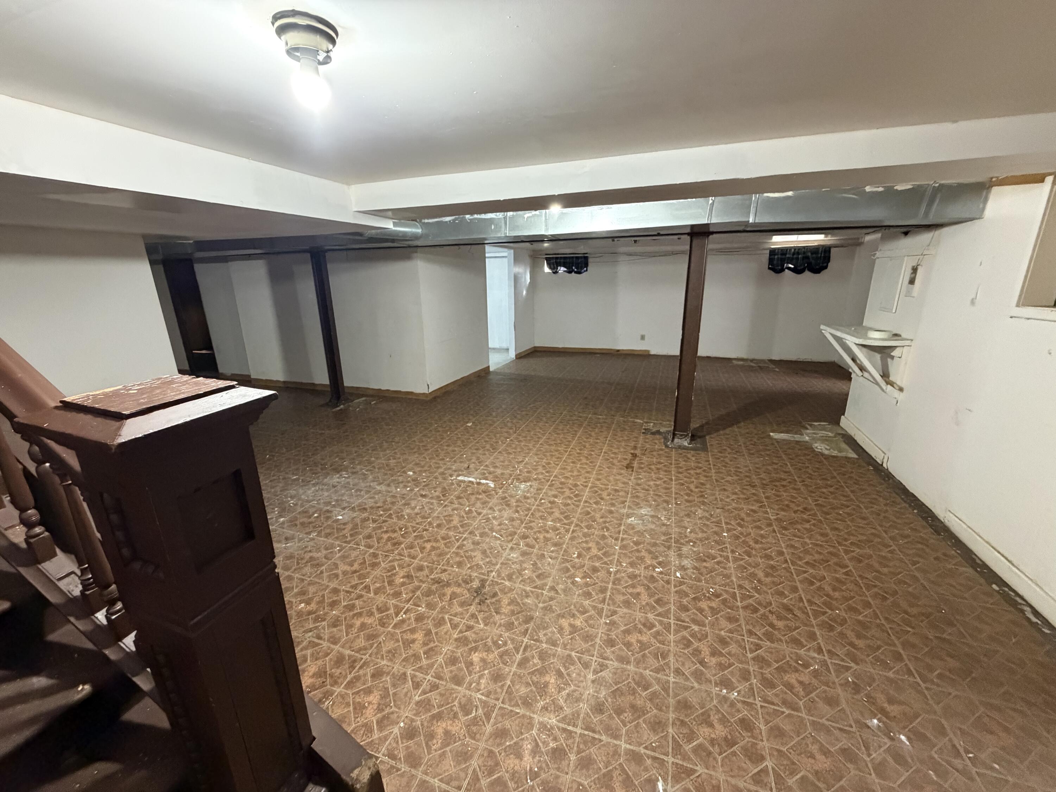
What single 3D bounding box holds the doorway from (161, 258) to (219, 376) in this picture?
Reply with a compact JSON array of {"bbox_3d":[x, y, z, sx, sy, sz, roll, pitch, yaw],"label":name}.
[{"bbox_3d":[-5.378,-1.231,6.885,0.700,1.870,0.140,4,17,18],"label":"doorway"}]

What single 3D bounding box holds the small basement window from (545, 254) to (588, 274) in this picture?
[{"bbox_3d":[0.747,-2.559,8.301,0.860,0.370,0.120,4,17,18],"label":"small basement window"}]

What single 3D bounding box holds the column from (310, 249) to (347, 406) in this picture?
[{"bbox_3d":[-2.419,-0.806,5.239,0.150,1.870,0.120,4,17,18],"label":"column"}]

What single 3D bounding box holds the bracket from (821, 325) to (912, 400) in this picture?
[{"bbox_3d":[2.879,-0.334,3.755,0.370,0.470,0.960,4,17,18],"label":"bracket"}]

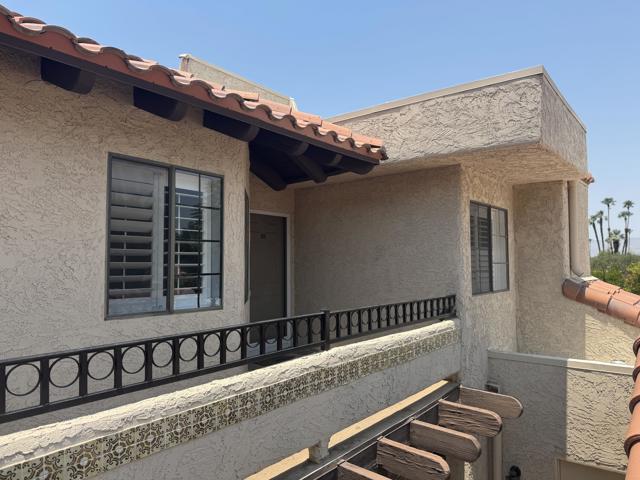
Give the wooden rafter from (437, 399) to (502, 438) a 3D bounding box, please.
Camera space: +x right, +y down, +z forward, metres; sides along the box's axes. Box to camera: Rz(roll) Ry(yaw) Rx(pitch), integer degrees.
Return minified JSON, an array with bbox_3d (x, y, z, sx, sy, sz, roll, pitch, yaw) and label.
[{"bbox_3d":[1.583,1.880,4.635,0.665,0.232,0.092,-2,-3,39],"label":"wooden rafter"}]

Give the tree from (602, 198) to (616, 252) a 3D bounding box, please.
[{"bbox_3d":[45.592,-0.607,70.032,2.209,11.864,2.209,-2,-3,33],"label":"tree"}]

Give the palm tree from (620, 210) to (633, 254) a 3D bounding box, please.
[{"bbox_3d":[48.277,0.412,69.984,2.051,9.807,2.051,-2,-3,35],"label":"palm tree"}]

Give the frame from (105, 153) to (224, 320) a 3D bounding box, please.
[{"bbox_3d":[-1.226,-0.006,3.666,0.070,1.225,1.065,-2,-3,39],"label":"frame"}]

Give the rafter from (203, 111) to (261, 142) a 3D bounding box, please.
[{"bbox_3d":[-0.762,-0.965,3.756,0.600,0.145,0.090,25,14,37],"label":"rafter"}]

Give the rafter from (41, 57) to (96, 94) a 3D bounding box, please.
[{"bbox_3d":[-1.566,-1.009,2.758,0.600,0.145,0.090,25,14,37],"label":"rafter"}]

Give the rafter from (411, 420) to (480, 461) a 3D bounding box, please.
[{"bbox_3d":[1.176,1.872,4.128,0.665,0.232,0.092,-2,-3,39],"label":"rafter"}]

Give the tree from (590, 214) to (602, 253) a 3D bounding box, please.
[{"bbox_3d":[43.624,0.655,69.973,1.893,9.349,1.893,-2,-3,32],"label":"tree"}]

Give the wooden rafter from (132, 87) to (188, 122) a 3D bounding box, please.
[{"bbox_3d":[-1.166,-0.987,3.255,0.600,0.145,0.090,25,14,37],"label":"wooden rafter"}]

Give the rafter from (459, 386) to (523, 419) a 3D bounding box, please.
[{"bbox_3d":[1.947,1.885,5.087,0.665,0.232,0.092,-2,-3,39],"label":"rafter"}]

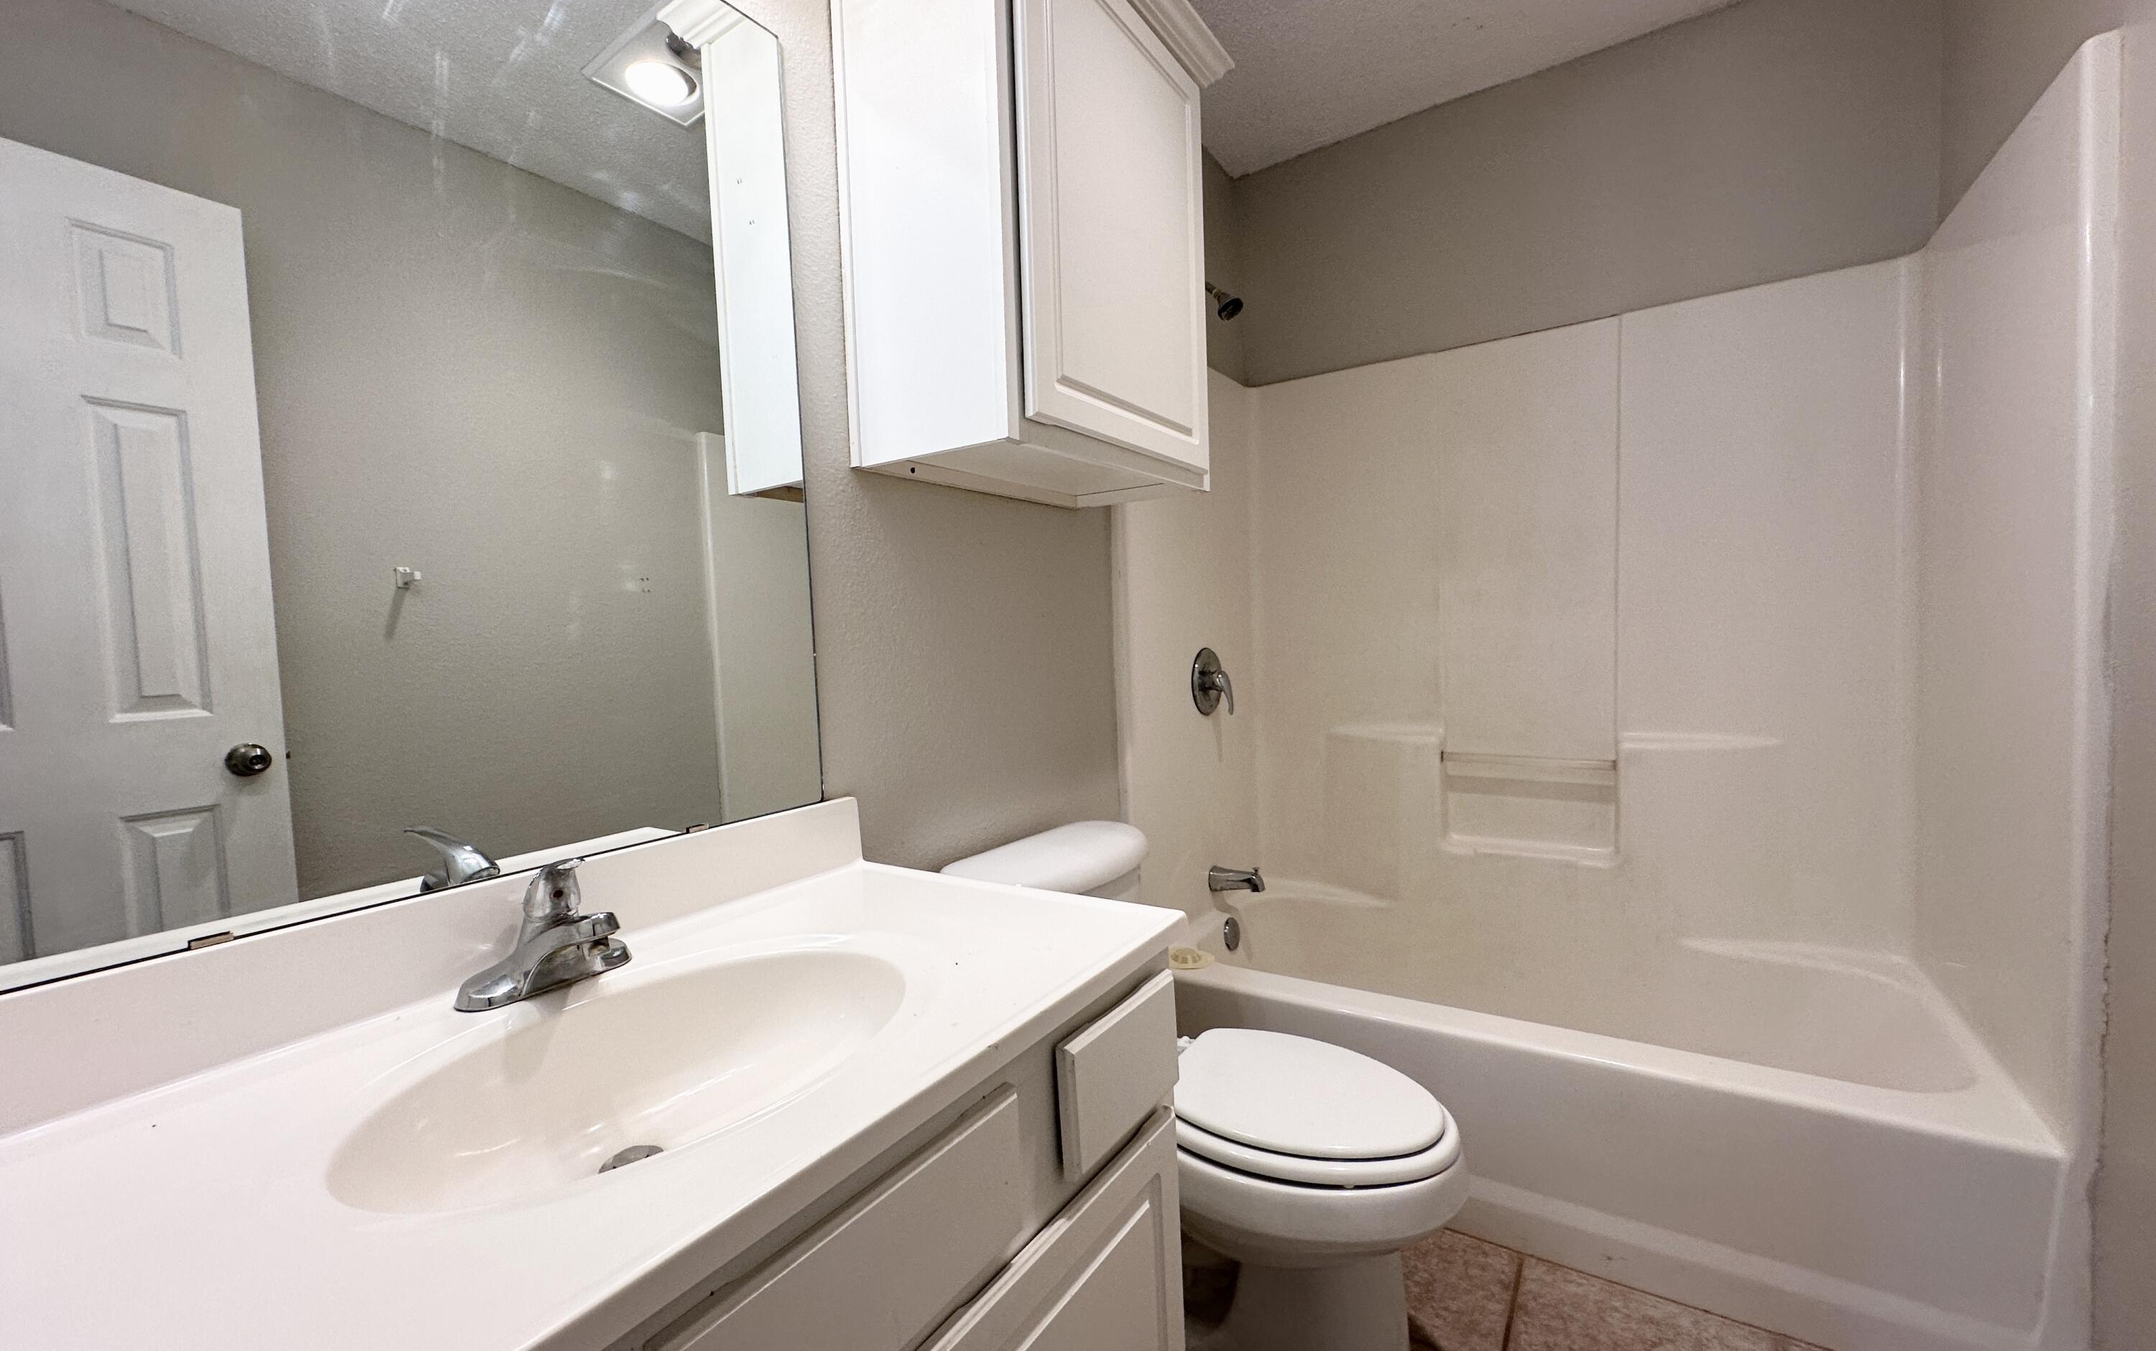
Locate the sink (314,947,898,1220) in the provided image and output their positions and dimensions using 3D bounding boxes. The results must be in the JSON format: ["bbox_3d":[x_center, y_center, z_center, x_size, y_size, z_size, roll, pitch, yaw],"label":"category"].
[{"bbox_3d":[-0.336,0.373,0.718,0.335,0.145,0.445,0,3,33],"label":"sink"}]

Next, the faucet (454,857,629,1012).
[{"bbox_3d":[-0.486,0.232,0.834,0.160,0.140,0.160,0,3,33],"label":"faucet"}]

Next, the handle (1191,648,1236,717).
[{"bbox_3d":[0.372,0.018,2.277,0.078,0.178,0.180,0,3,33],"label":"handle"}]

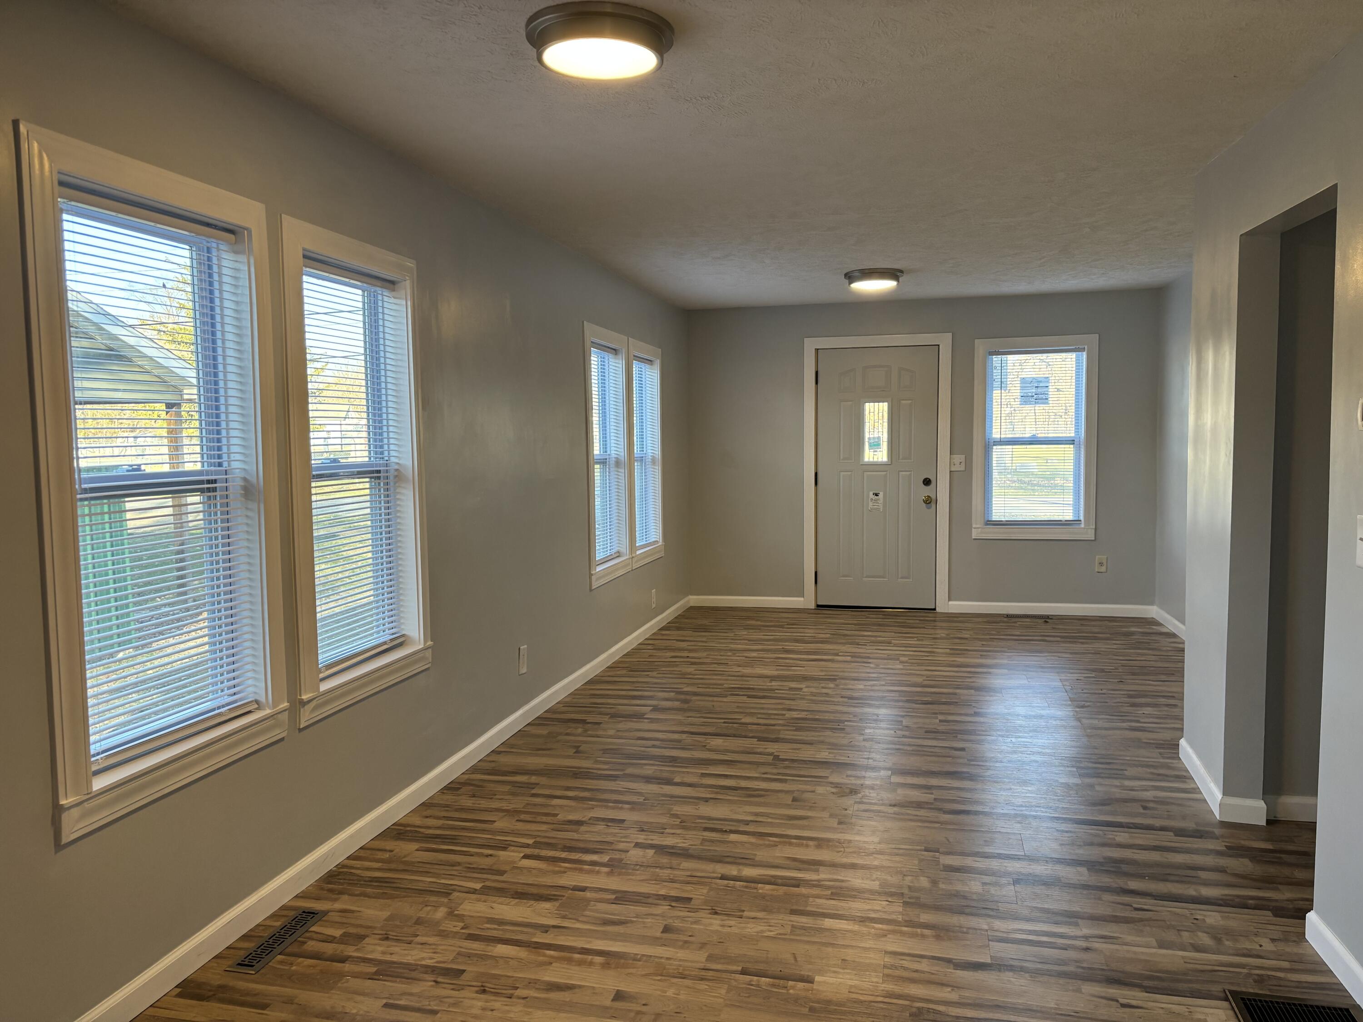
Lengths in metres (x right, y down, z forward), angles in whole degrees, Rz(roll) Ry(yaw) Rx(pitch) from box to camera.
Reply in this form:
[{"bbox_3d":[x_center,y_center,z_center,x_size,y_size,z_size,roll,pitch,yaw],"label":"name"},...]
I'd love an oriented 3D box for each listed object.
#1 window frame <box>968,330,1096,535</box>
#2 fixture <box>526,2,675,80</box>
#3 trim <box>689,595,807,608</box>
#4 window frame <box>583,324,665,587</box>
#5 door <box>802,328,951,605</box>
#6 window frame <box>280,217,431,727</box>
[{"bbox_3d":[2.643,-0.536,7.662,0.872,1.511,0.090,0,4,13],"label":"window frame"},{"bbox_3d":[-0.203,-1.169,2.582,0.374,0.070,0.374,-1,4,0],"label":"fixture"},{"bbox_3d":[0.529,0.737,8.233,0.917,0.083,0.018,0,4,13],"label":"trim"},{"bbox_3d":[-0.350,-0.357,6.611,0.100,1.511,1.715,0,4,13],"label":"window frame"},{"bbox_3d":[1.516,-0.282,7.958,1.115,2.128,0.090,0,4,13],"label":"door"},{"bbox_3d":[-1.092,-0.135,3.475,0.100,1.540,0.854,0,4,13],"label":"window frame"}]

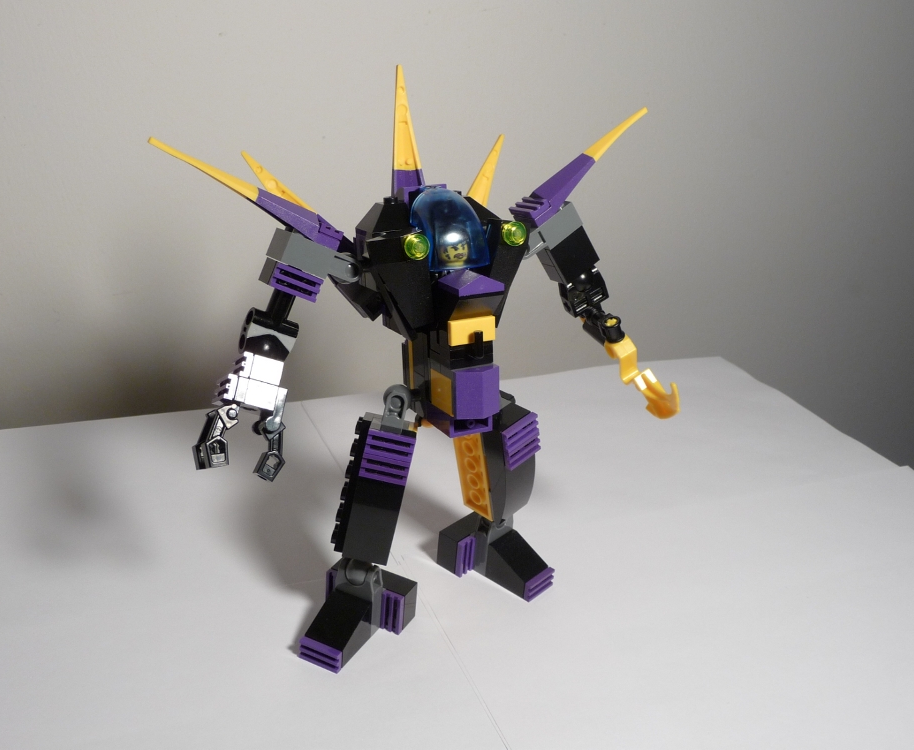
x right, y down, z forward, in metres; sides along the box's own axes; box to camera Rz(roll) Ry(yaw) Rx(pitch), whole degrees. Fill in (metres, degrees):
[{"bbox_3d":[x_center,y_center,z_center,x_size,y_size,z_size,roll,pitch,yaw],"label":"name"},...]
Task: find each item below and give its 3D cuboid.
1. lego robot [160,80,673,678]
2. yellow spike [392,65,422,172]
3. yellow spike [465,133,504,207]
[{"bbox_3d":[-0.007,-0.009,0.336,0.196,0.195,0.080,-10,27,-29],"label":"lego robot"},{"bbox_3d":[-0.019,-0.089,0.319,0.009,0.036,0.005,-10,13,-29],"label":"yellow spike"},{"bbox_3d":[0.011,-0.078,0.355,0.005,0.036,0.009,5,-22,48],"label":"yellow spike"}]

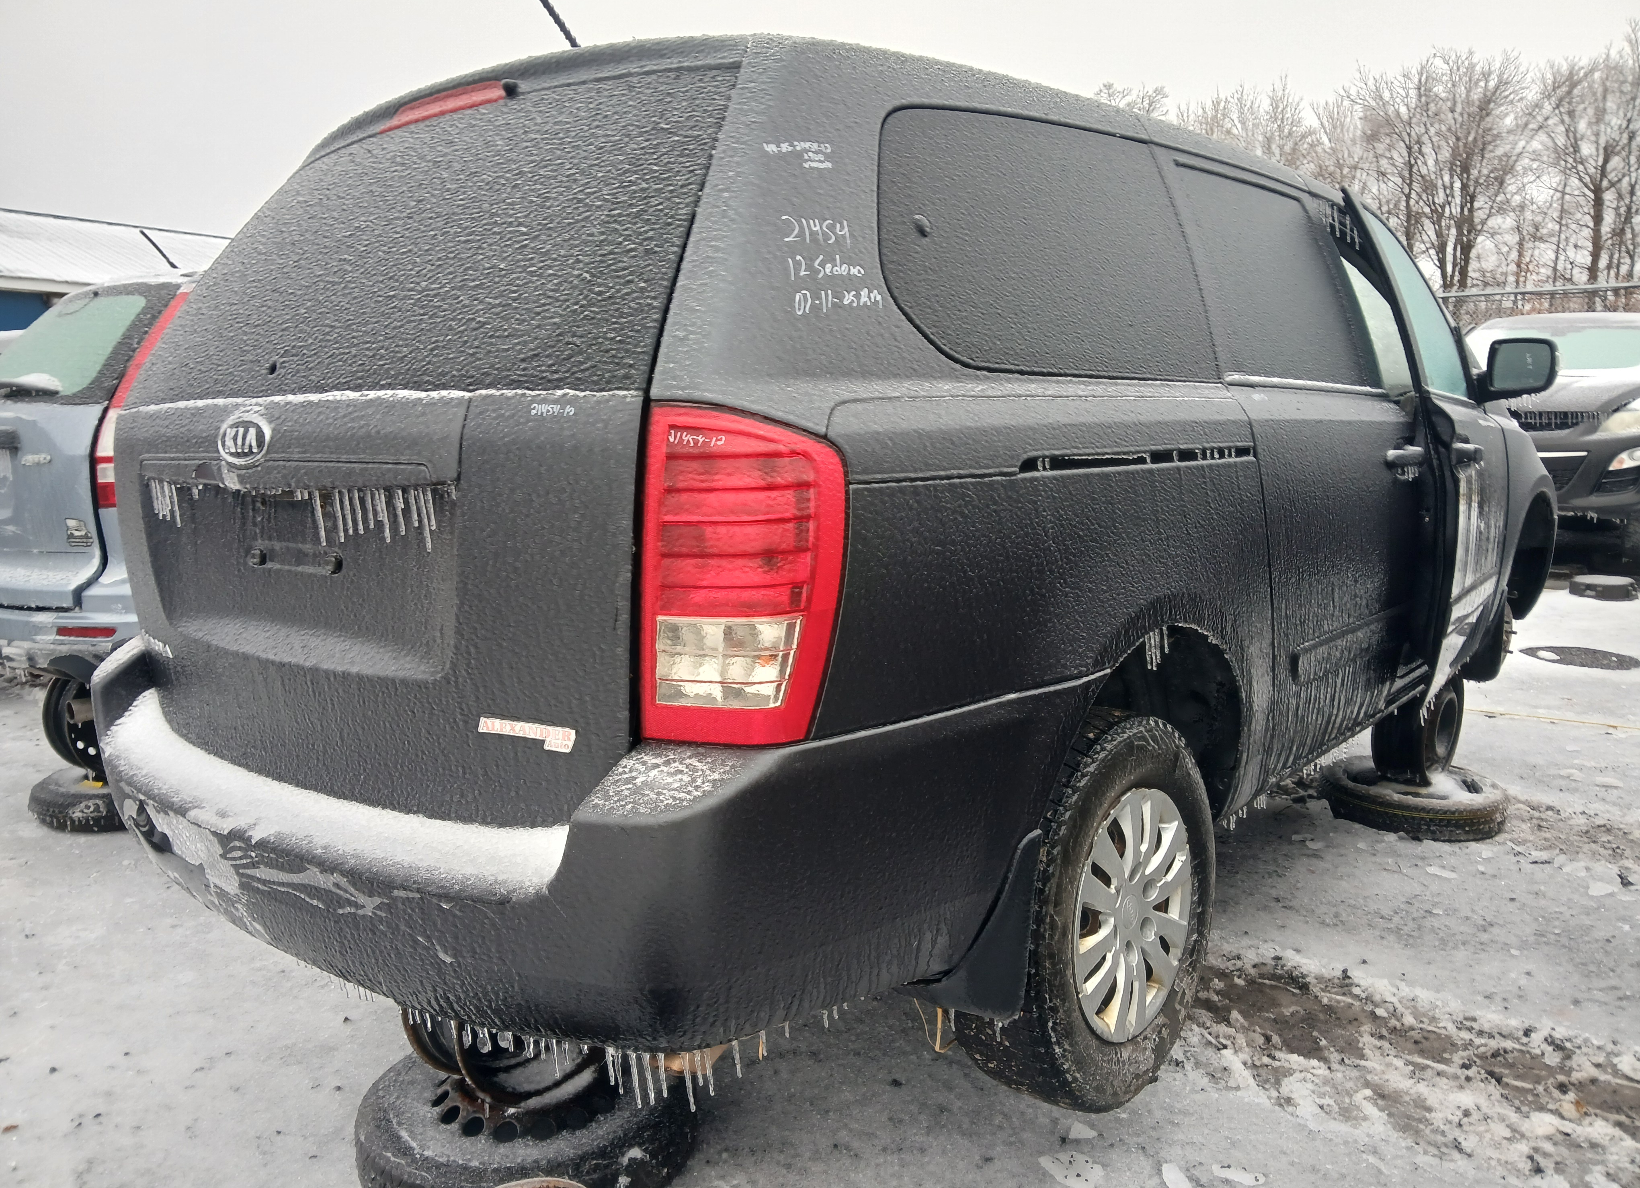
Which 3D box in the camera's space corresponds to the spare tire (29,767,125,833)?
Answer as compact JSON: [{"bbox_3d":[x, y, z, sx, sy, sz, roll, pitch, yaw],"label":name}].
[{"bbox_3d":[-2.610,0.722,4.610,0.610,0.170,0.610,-2,7,0],"label":"spare tire"}]

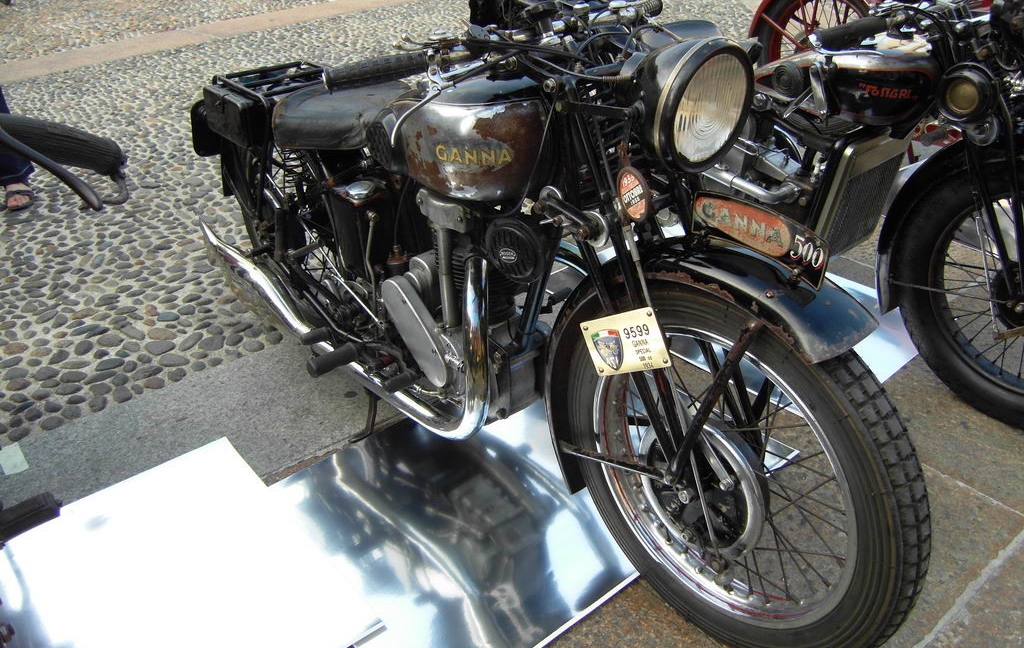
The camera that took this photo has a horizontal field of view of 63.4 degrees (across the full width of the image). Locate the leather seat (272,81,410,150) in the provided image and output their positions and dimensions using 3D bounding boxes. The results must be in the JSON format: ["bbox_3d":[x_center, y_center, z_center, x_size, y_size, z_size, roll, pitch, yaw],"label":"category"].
[{"bbox_3d":[-0.346,-0.455,1.870,0.320,0.130,0.400,-22,37,-33],"label":"leather seat"}]

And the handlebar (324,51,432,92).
[{"bbox_3d":[-0.192,-0.364,1.185,0.150,0.037,0.037,-14,32,-10],"label":"handlebar"}]

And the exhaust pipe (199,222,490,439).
[{"bbox_3d":[-0.452,-0.135,1.839,0.165,0.440,1.225,-22,37,-33],"label":"exhaust pipe"}]

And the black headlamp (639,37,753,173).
[{"bbox_3d":[0.233,-0.307,1.133,0.180,0.180,0.145,-22,41,-33],"label":"black headlamp"}]

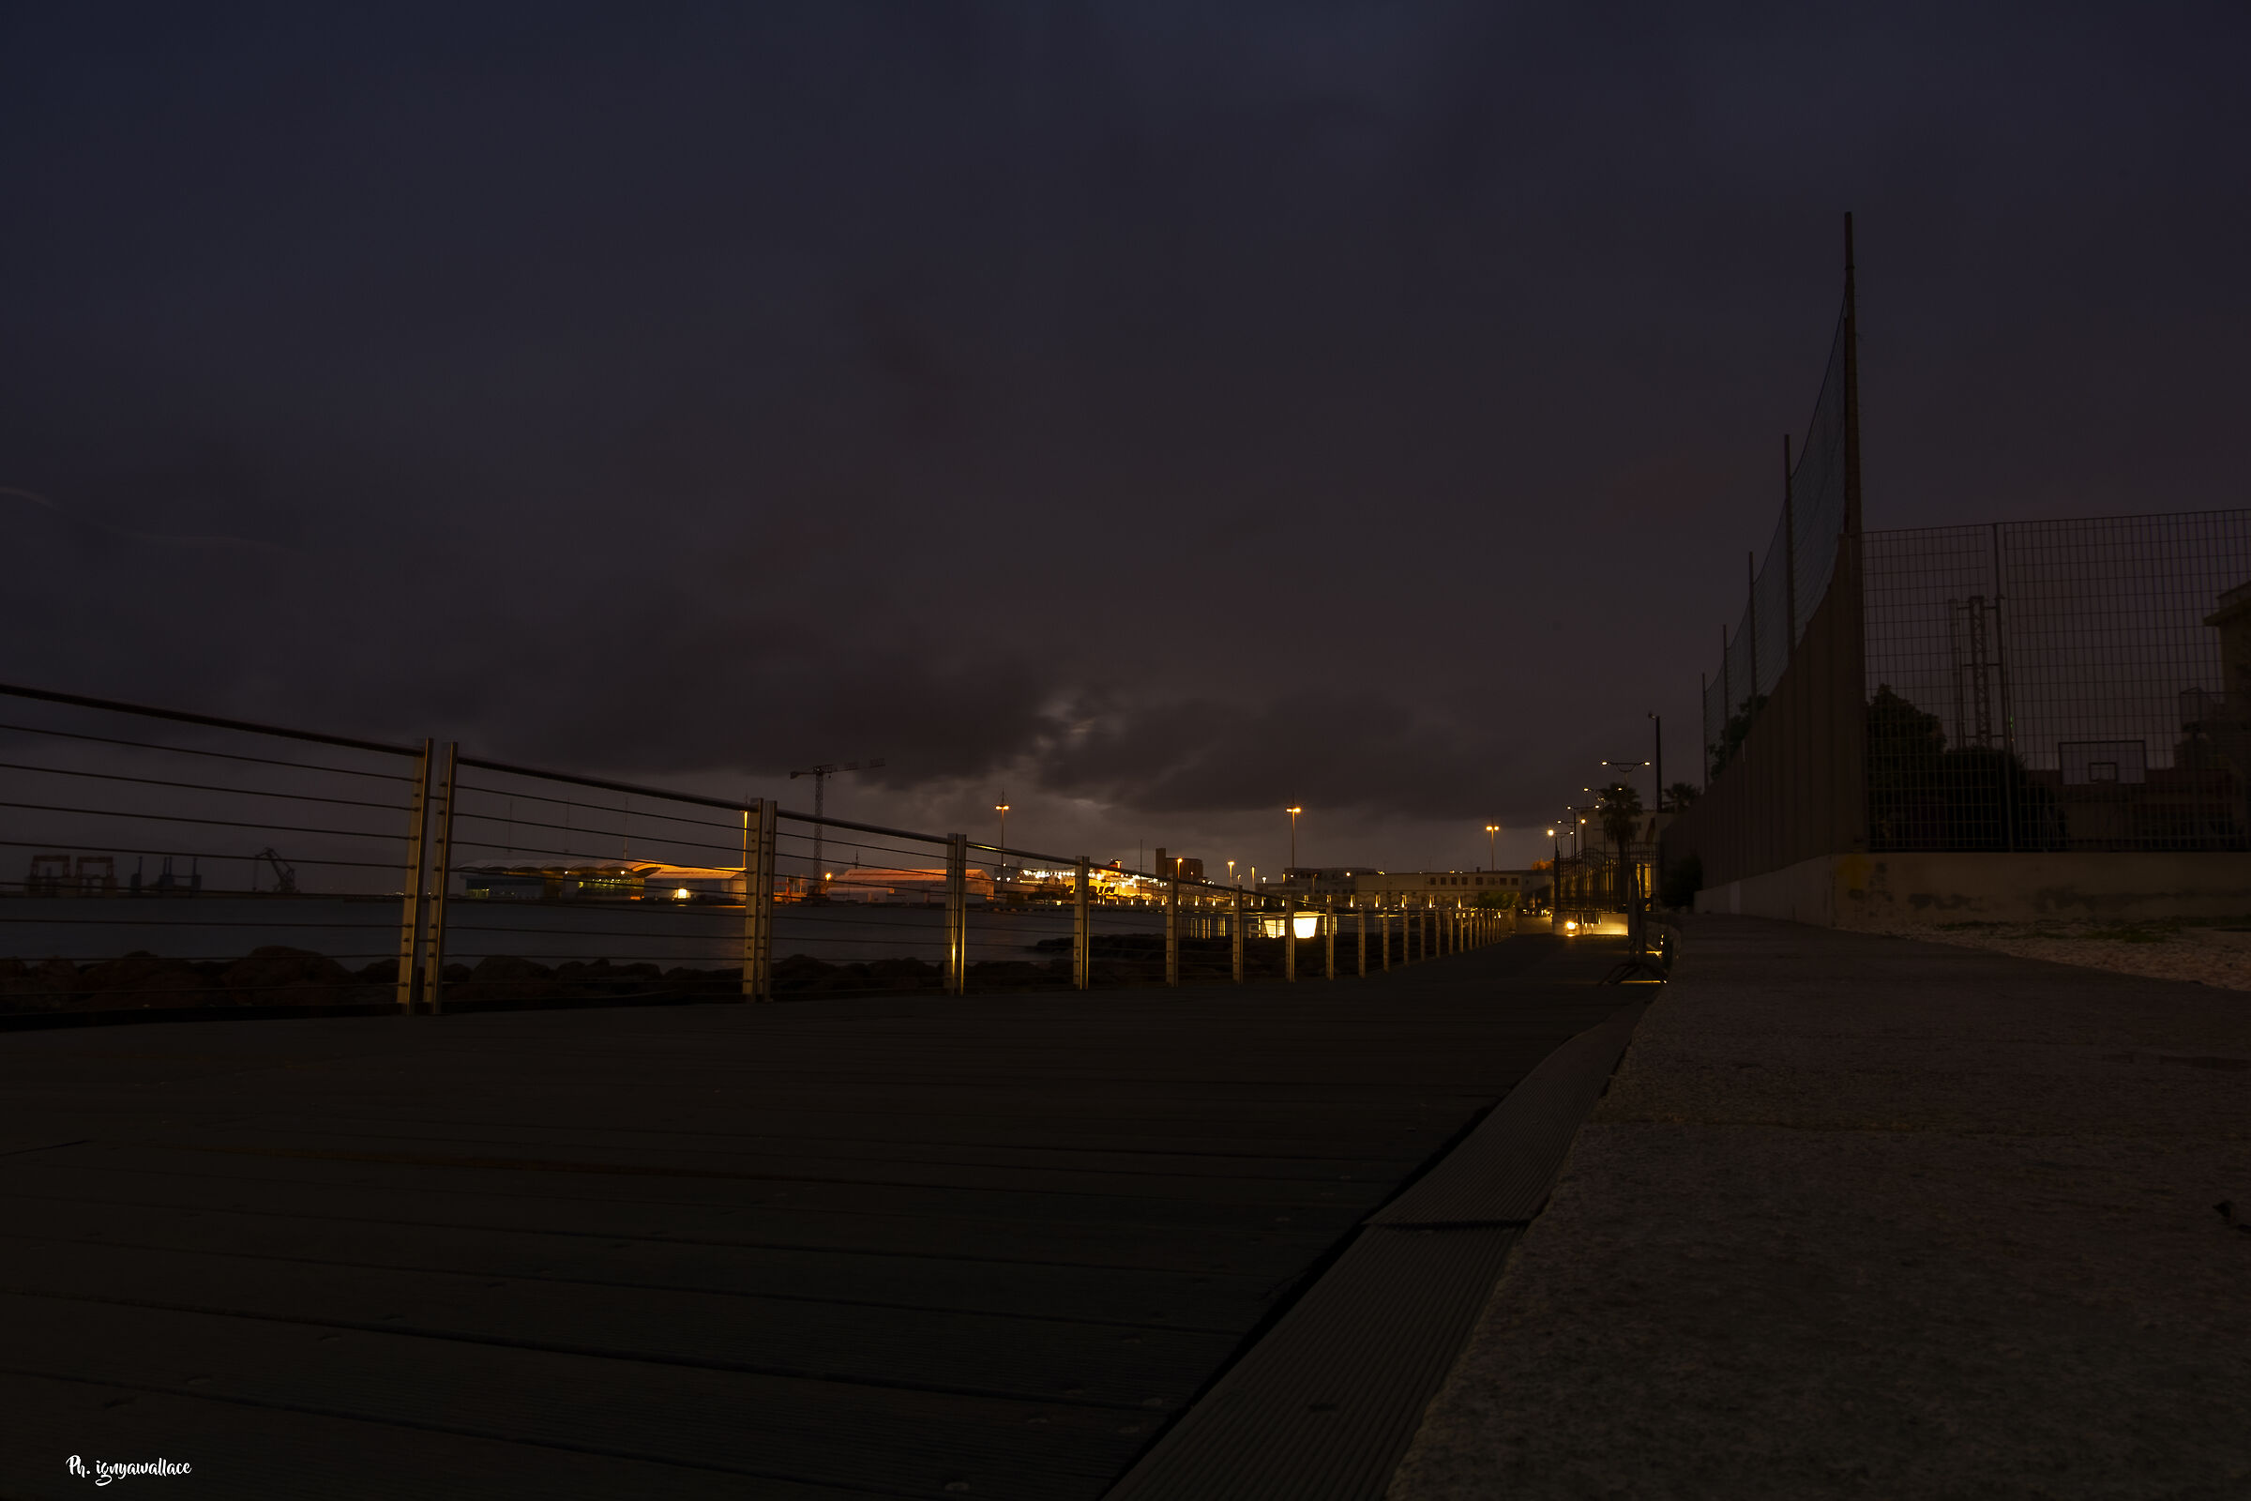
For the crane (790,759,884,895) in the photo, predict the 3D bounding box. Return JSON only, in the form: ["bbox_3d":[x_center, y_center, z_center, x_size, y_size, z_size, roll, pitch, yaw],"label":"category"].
[{"bbox_3d":[-95.995,25.895,496.924,40.000,46.500,5.000,-4,-8,40],"label":"crane"}]

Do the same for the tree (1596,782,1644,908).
[{"bbox_3d":[30.297,6.095,92.000,2.800,8.200,2.800,-2,-6,18],"label":"tree"}]

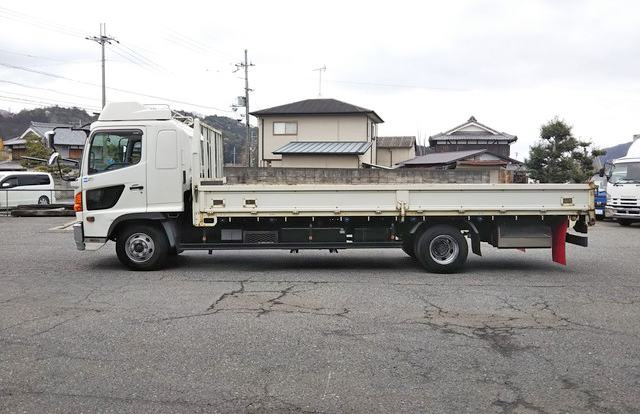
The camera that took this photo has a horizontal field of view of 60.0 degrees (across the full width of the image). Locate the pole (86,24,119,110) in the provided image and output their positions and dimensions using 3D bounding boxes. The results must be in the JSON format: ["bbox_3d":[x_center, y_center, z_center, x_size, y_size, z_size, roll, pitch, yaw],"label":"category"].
[{"bbox_3d":[-18.400,-8.400,47.000,2.300,14.200,1.400,-1,2,-17],"label":"pole"}]

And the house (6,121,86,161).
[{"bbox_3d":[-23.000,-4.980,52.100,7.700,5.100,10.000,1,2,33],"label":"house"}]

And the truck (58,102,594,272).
[{"bbox_3d":[0.130,-0.385,9.870,8.420,2.770,2.300,0,2,0],"label":"truck"}]

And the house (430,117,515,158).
[{"bbox_3d":[15.100,-5.100,56.000,8.400,7.900,9.800,0,2,12],"label":"house"}]

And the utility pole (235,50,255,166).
[{"bbox_3d":[-6.450,-7.200,48.000,1.800,12.700,1.000,0,2,-6],"label":"utility pole"}]

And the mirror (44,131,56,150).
[{"bbox_3d":[-4.180,-1.030,8.600,0.110,0.300,0.200,0,2,-5],"label":"mirror"}]

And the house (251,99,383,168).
[{"bbox_3d":[0.200,-3.980,37.800,8.000,7.100,7.800,0,2,11],"label":"house"}]

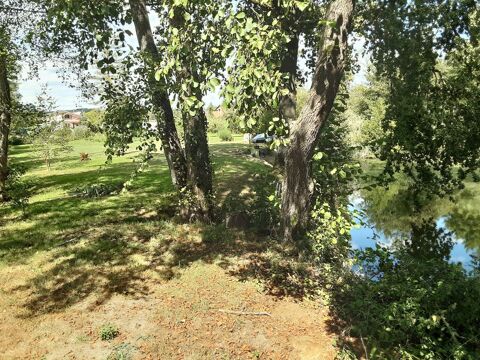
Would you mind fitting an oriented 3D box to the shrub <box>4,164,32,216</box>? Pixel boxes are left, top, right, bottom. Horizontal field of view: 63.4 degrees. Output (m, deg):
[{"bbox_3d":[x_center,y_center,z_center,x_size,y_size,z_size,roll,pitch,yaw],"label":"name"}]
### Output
[{"bbox_3d":[-3.700,0.180,6.500,0.430,0.840,0.420,-5,10,-30],"label":"shrub"}]

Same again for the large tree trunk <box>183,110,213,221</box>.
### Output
[{"bbox_3d":[-0.680,-0.260,6.200,0.450,1.780,0.430,-1,9,-6],"label":"large tree trunk"}]

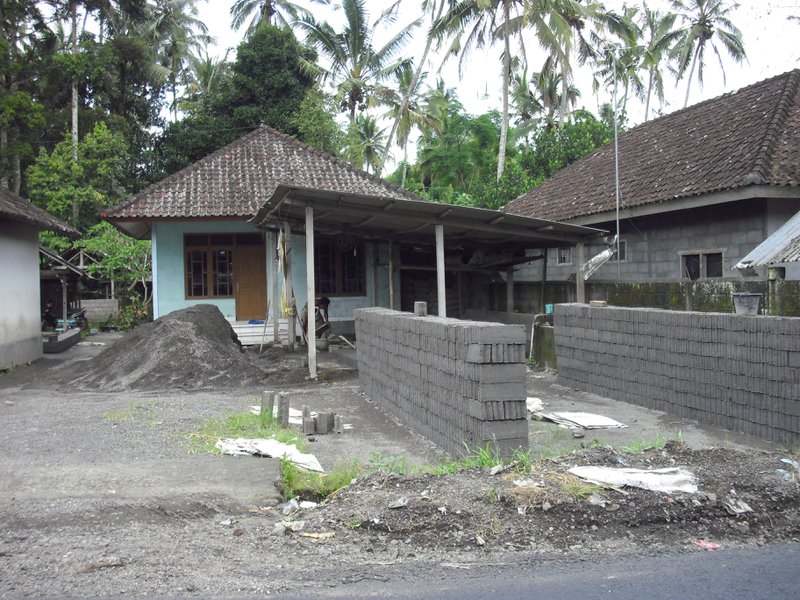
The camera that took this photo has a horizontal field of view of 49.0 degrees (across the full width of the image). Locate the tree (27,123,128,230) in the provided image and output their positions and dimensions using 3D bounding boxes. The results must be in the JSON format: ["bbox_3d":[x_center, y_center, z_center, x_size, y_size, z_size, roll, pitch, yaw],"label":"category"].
[{"bbox_3d":[-13.587,-3.200,37.000,4.200,8.800,4.200,-1,1,0],"label":"tree"}]

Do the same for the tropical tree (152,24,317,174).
[{"bbox_3d":[-8.055,-6.244,43.000,7.200,14.500,7.200,-1,1,0],"label":"tropical tree"}]

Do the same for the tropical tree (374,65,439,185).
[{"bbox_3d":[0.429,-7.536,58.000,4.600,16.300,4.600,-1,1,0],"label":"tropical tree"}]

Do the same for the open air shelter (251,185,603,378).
[{"bbox_3d":[0.030,-0.313,17.700,5.500,3.200,6.800,-1,1,-12],"label":"open air shelter"}]

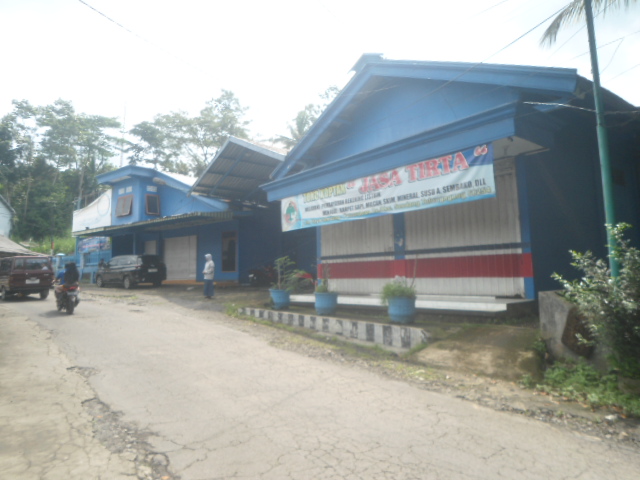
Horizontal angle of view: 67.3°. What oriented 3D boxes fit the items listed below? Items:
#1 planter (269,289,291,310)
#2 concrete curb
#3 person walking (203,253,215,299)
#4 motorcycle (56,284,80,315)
[{"bbox_3d":[-0.941,1.364,11.111,0.460,0.440,0.460,-2,-4,0],"label":"planter"},{"bbox_3d":[-0.140,1.581,9.148,0.180,0.290,5.990,1,-5,-33],"label":"concrete curb"},{"bbox_3d":[-3.840,1.260,16.600,0.340,1.570,0.460,-1,-4,-15],"label":"person walking"},{"bbox_3d":[-7.658,1.686,14.537,0.700,1.050,1.880,1,-5,-37],"label":"motorcycle"}]

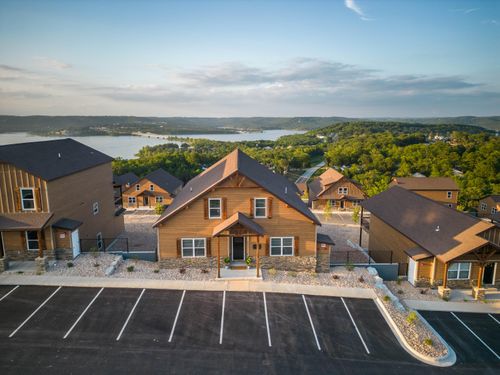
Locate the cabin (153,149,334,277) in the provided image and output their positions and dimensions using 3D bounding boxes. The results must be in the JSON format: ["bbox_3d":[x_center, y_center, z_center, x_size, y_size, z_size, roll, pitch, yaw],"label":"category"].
[{"bbox_3d":[-0.450,1.356,33.600,14.200,8.300,16.000,0,12,-1],"label":"cabin"}]

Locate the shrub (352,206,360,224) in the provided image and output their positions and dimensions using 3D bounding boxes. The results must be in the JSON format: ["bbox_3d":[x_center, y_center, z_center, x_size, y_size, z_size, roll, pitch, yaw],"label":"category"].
[{"bbox_3d":[21.600,5.614,70.162,1.700,3.500,1.700,0,12,-1],"label":"shrub"}]

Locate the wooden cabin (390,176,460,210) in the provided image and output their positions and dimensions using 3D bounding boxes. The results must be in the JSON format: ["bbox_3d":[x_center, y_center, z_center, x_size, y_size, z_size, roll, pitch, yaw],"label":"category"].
[{"bbox_3d":[42.600,1.754,88.255,15.500,8.500,9.500,0,12,-1],"label":"wooden cabin"}]

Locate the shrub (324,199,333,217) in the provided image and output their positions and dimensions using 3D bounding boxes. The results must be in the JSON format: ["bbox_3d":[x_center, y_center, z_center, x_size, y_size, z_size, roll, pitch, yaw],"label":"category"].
[{"bbox_3d":[16.400,4.945,72.372,1.750,4.000,1.750,0,12,-1],"label":"shrub"}]

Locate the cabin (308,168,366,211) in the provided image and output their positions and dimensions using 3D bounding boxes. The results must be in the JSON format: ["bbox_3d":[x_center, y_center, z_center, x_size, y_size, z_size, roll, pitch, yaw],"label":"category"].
[{"bbox_3d":[20.800,-0.028,86.040,13.300,8.300,15.600,0,12,-1],"label":"cabin"}]

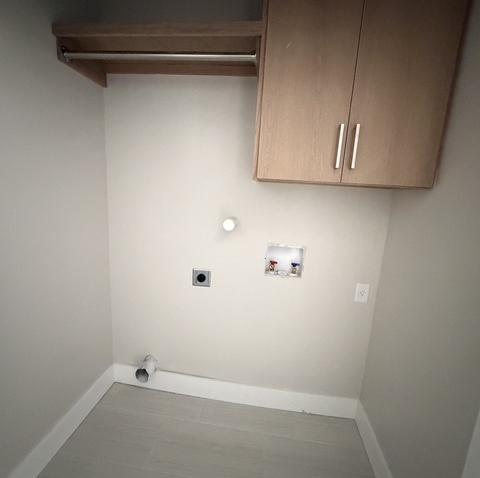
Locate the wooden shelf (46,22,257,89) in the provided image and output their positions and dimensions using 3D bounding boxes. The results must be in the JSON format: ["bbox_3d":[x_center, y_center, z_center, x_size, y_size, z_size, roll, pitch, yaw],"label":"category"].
[{"bbox_3d":[-0.354,-0.897,1.302,0.942,0.133,0.372,5,10,6],"label":"wooden shelf"}]

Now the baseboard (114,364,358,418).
[{"bbox_3d":[-0.071,1.043,1.778,1.686,0.137,0.015,5,10,6],"label":"baseboard"}]

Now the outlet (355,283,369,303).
[{"bbox_3d":[0.736,0.328,1.557,0.071,0.116,0.010,5,10,6],"label":"outlet"}]

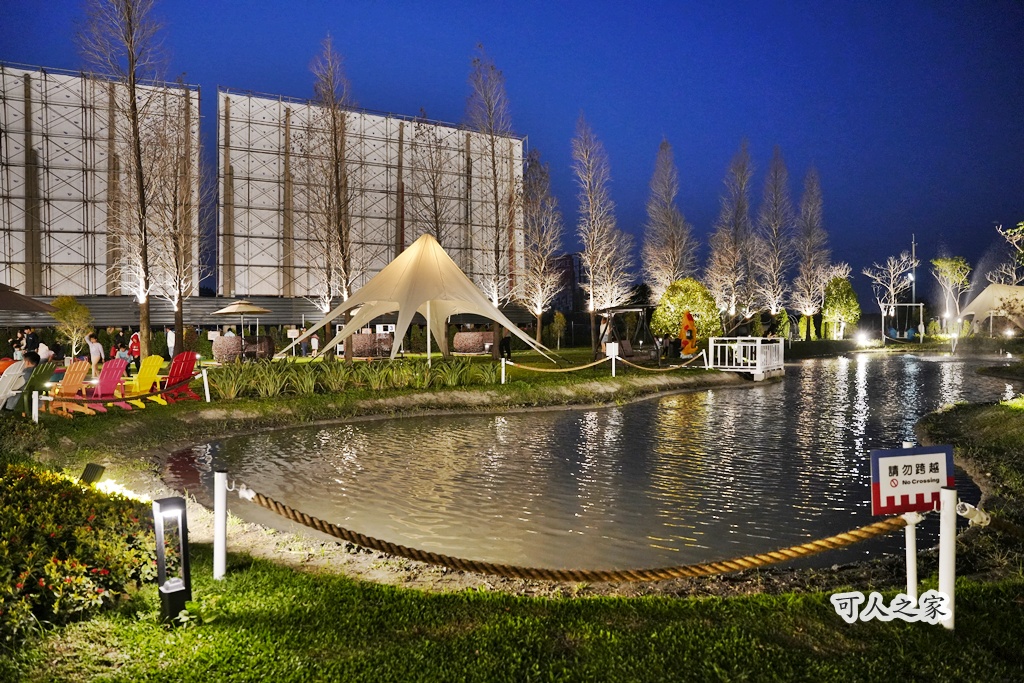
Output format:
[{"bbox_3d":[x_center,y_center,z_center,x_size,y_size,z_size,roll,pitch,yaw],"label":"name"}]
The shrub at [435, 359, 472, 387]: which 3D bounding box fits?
[{"bbox_3d":[-1.510,0.789,17.592,0.970,0.740,0.900,0,1,0],"label":"shrub"}]

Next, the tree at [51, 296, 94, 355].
[{"bbox_3d":[-16.416,-0.335,25.500,1.450,2.600,1.400,-1,2,-33],"label":"tree"}]

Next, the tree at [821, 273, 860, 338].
[{"bbox_3d":[27.895,-2.555,57.940,3.300,5.300,3.200,0,1,0],"label":"tree"}]

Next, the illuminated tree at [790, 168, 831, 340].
[{"bbox_3d":[20.987,-5.993,47.866,2.650,12.800,2.650,0,1,0],"label":"illuminated tree"}]

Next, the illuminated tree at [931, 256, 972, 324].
[{"bbox_3d":[37.964,-3.628,58.917,3.600,7.300,3.600,0,1,0],"label":"illuminated tree"}]

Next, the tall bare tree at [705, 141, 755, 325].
[{"bbox_3d":[16.923,-7.635,52.821,4.100,15.800,4.000,0,1,0],"label":"tall bare tree"}]

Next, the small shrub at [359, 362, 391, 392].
[{"bbox_3d":[-3.263,0.842,16.200,0.750,0.700,0.720,0,1,0],"label":"small shrub"}]

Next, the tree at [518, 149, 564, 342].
[{"bbox_3d":[1.907,-6.313,46.346,3.100,13.600,3.100,0,1,0],"label":"tree"}]

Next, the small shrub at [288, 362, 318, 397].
[{"bbox_3d":[-4.612,0.829,15.100,0.720,0.730,0.700,0,1,0],"label":"small shrub"}]

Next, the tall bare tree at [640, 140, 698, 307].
[{"bbox_3d":[9.857,-6.119,42.861,3.500,13.300,3.400,0,1,0],"label":"tall bare tree"}]

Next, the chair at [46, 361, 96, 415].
[{"bbox_3d":[-7.722,0.819,11.900,0.840,0.950,0.720,0,1,22],"label":"chair"}]

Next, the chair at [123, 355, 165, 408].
[{"bbox_3d":[-7.320,0.777,13.403,0.880,0.980,0.740,1,2,20],"label":"chair"}]

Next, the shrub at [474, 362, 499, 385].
[{"bbox_3d":[-0.684,0.844,18.327,0.640,0.600,0.620,0,1,0],"label":"shrub"}]

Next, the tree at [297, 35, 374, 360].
[{"bbox_3d":[-6.684,-5.408,26.000,2.900,12.400,2.900,0,1,0],"label":"tree"}]

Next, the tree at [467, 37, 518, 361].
[{"bbox_3d":[-0.835,-6.265,30.654,2.400,14.200,2.400,0,1,0],"label":"tree"}]

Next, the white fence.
[{"bbox_3d":[8.000,0.547,23.221,1.650,1.350,2.400,1,2,38],"label":"white fence"}]

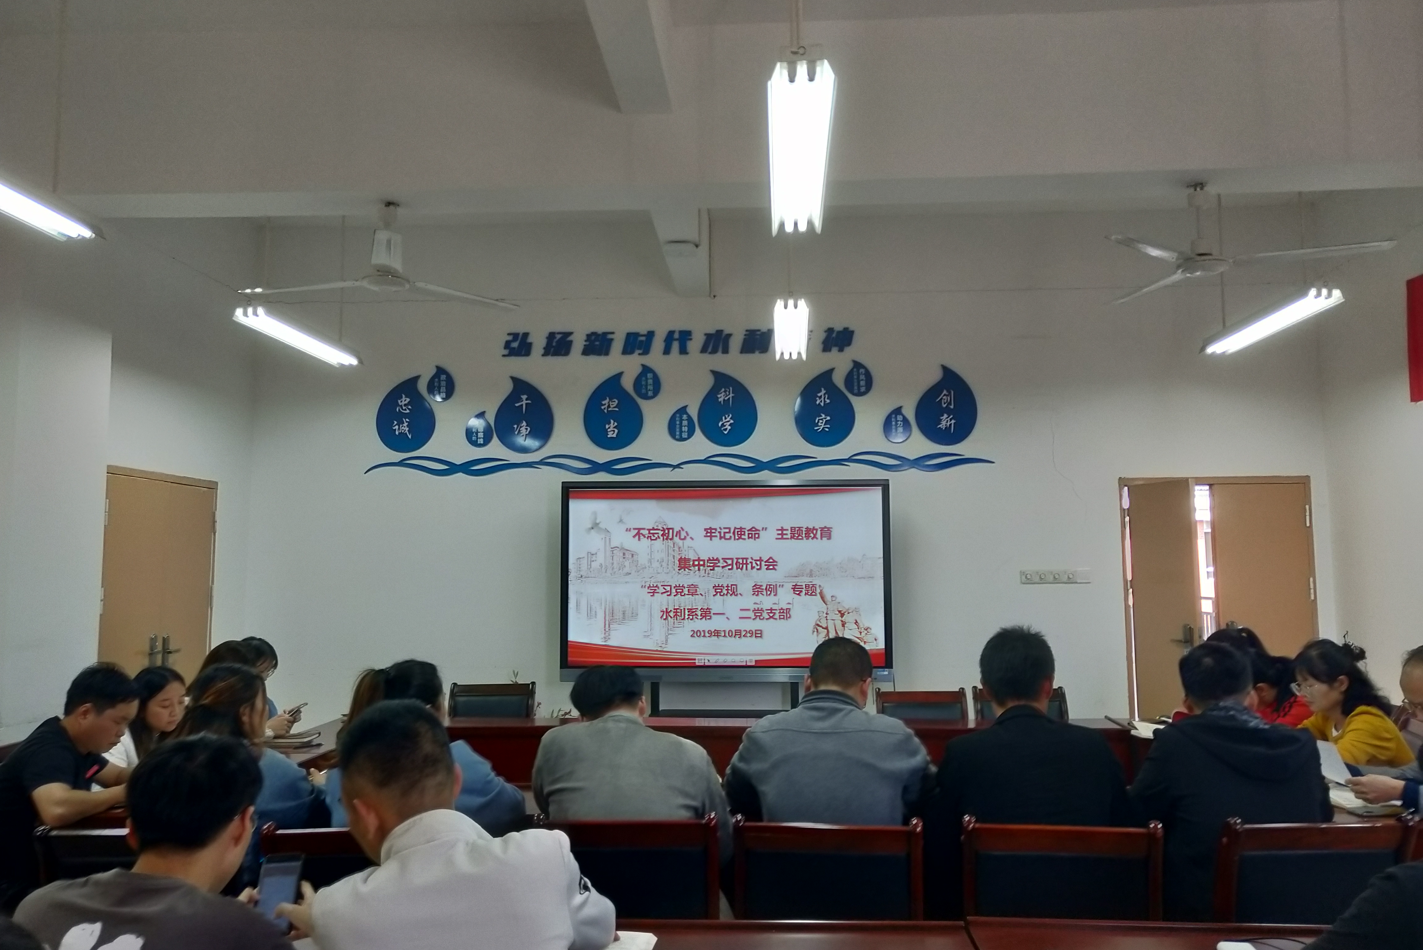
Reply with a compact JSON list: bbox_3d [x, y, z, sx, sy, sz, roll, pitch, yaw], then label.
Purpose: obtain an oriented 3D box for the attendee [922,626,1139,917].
[{"bbox_3d":[0.858,1.105,2.839,0.547,1.374,0.720,-1,-5,4],"label":"attendee"}]

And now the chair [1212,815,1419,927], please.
[{"bbox_3d":[1.492,1.308,2.745,0.468,0.890,0.540,0,-6,-5],"label":"chair"}]

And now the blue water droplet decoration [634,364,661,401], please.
[{"bbox_3d":[-0.404,-0.585,6.482,0.181,0.233,0.020,-1,-5,4],"label":"blue water droplet decoration"}]

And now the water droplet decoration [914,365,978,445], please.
[{"bbox_3d":[1.479,-0.438,6.468,0.387,0.516,0.020,-1,-5,4],"label":"water droplet decoration"}]

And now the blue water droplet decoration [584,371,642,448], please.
[{"bbox_3d":[-0.615,-0.401,6.480,0.378,0.501,0.020,-1,-5,4],"label":"blue water droplet decoration"}]

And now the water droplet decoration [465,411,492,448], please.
[{"bbox_3d":[-1.545,-0.302,6.851,0.189,0.251,0.020,-1,-6,4],"label":"water droplet decoration"}]

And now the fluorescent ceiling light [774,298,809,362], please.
[{"bbox_3d":[0.430,-0.777,5.520,0.180,0.085,1.210,-1,-5,4],"label":"fluorescent ceiling light"}]

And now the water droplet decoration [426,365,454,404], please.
[{"bbox_3d":[-1.762,-0.591,6.703,0.185,0.242,0.020,-1,-5,4],"label":"water droplet decoration"}]

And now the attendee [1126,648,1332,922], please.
[{"bbox_3d":[1.382,1.102,2.820,0.550,1.285,0.760,-1,-5,4],"label":"attendee"}]

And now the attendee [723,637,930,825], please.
[{"bbox_3d":[0.323,1.105,2.864,0.560,1.296,0.760,-1,-5,4],"label":"attendee"}]

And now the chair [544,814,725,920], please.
[{"bbox_3d":[-0.185,1.329,2.748,0.470,0.925,0.550,-1,-5,4],"label":"chair"}]

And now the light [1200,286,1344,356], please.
[{"bbox_3d":[2.979,-0.813,5.511,0.180,0.080,1.230,-1,-6,4],"label":"light"}]

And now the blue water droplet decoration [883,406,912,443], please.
[{"bbox_3d":[1.151,-0.311,6.347,0.179,0.239,0.020,-1,-5,4],"label":"blue water droplet decoration"}]

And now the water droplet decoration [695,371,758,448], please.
[{"bbox_3d":[0.104,-0.421,6.560,0.387,0.498,0.020,-1,-5,4],"label":"water droplet decoration"}]

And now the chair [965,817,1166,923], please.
[{"bbox_3d":[0.855,1.274,2.596,0.460,0.905,0.550,-1,-5,8],"label":"chair"}]

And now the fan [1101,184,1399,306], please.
[{"bbox_3d":[1.930,-0.943,4.012,1.140,0.362,1.120,-1,-5,4],"label":"fan"}]

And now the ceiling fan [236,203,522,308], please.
[{"bbox_3d":[-1.433,-1.037,4.546,1.300,0.412,1.200,2,-6,-18],"label":"ceiling fan"}]

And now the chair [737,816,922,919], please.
[{"bbox_3d":[0.302,1.278,2.620,0.460,0.905,0.550,-1,-5,6],"label":"chair"}]

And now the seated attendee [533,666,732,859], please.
[{"bbox_3d":[-0.208,1.152,2.907,0.550,1.214,0.760,-1,-5,4],"label":"seated attendee"}]

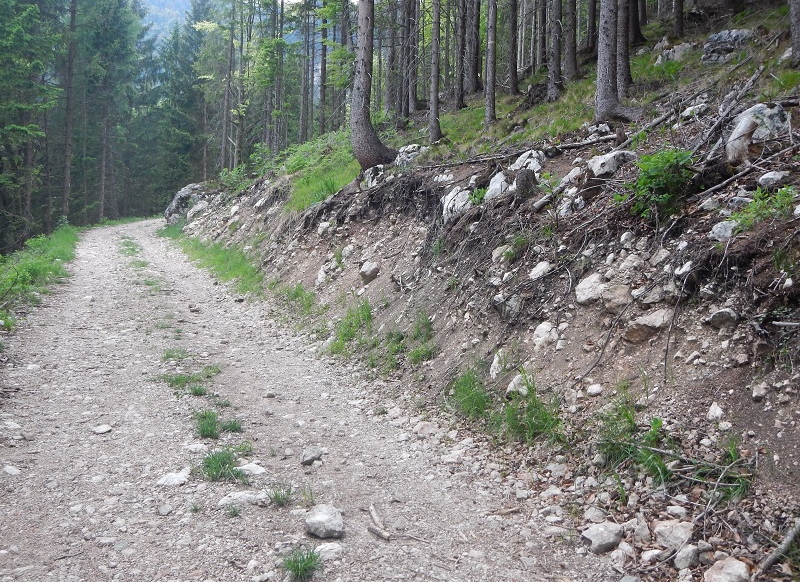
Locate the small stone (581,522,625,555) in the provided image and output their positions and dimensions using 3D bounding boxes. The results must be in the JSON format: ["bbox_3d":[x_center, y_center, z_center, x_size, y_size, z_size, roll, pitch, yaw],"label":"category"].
[{"bbox_3d":[0.944,1.149,3.874,0.192,0.121,0.144,2,1,14],"label":"small stone"}]

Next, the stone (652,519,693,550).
[{"bbox_3d":[1.256,1.117,3.816,0.172,0.106,0.129,2,1,19],"label":"stone"}]

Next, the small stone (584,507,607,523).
[{"bbox_3d":[0.916,1.052,3.900,0.103,0.058,0.090,1,0,14],"label":"small stone"}]

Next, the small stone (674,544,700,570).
[{"bbox_3d":[1.265,1.173,3.664,0.102,0.092,0.091,2,1,20],"label":"small stone"}]

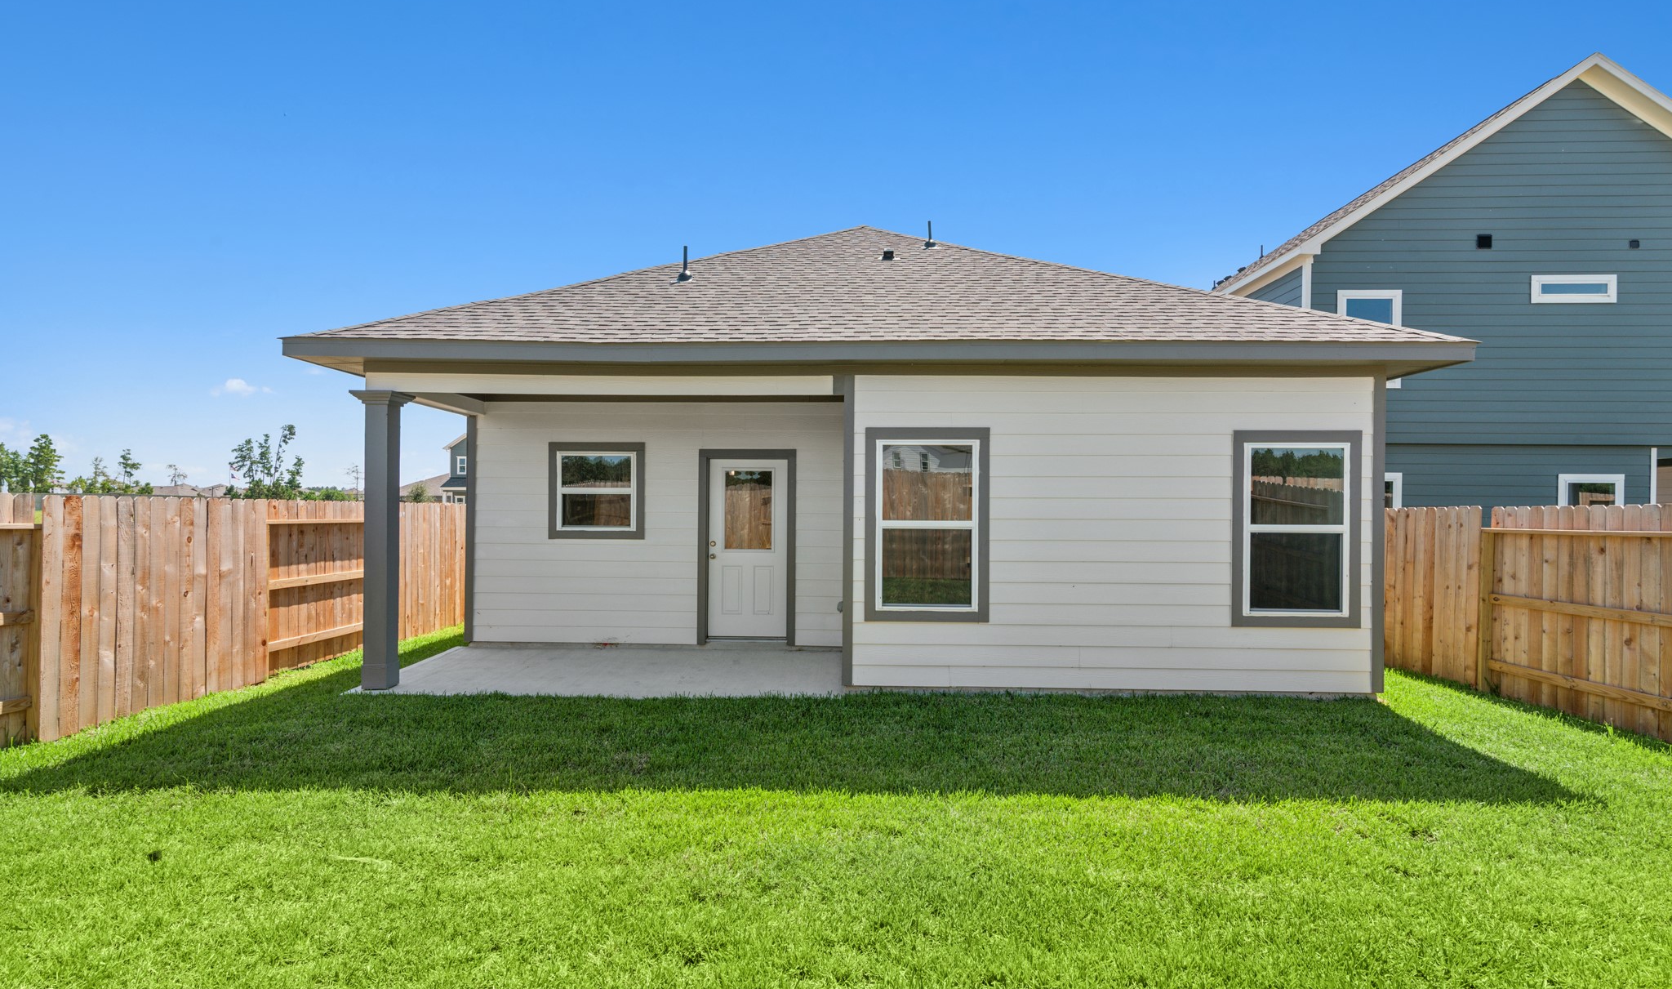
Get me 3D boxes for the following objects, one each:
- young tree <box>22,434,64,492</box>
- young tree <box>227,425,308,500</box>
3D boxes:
[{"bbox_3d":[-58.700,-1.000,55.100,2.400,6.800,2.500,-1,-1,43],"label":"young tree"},{"bbox_3d":[-32.100,-0.760,42.100,3.600,6.300,3.300,1,-1,-37],"label":"young tree"}]

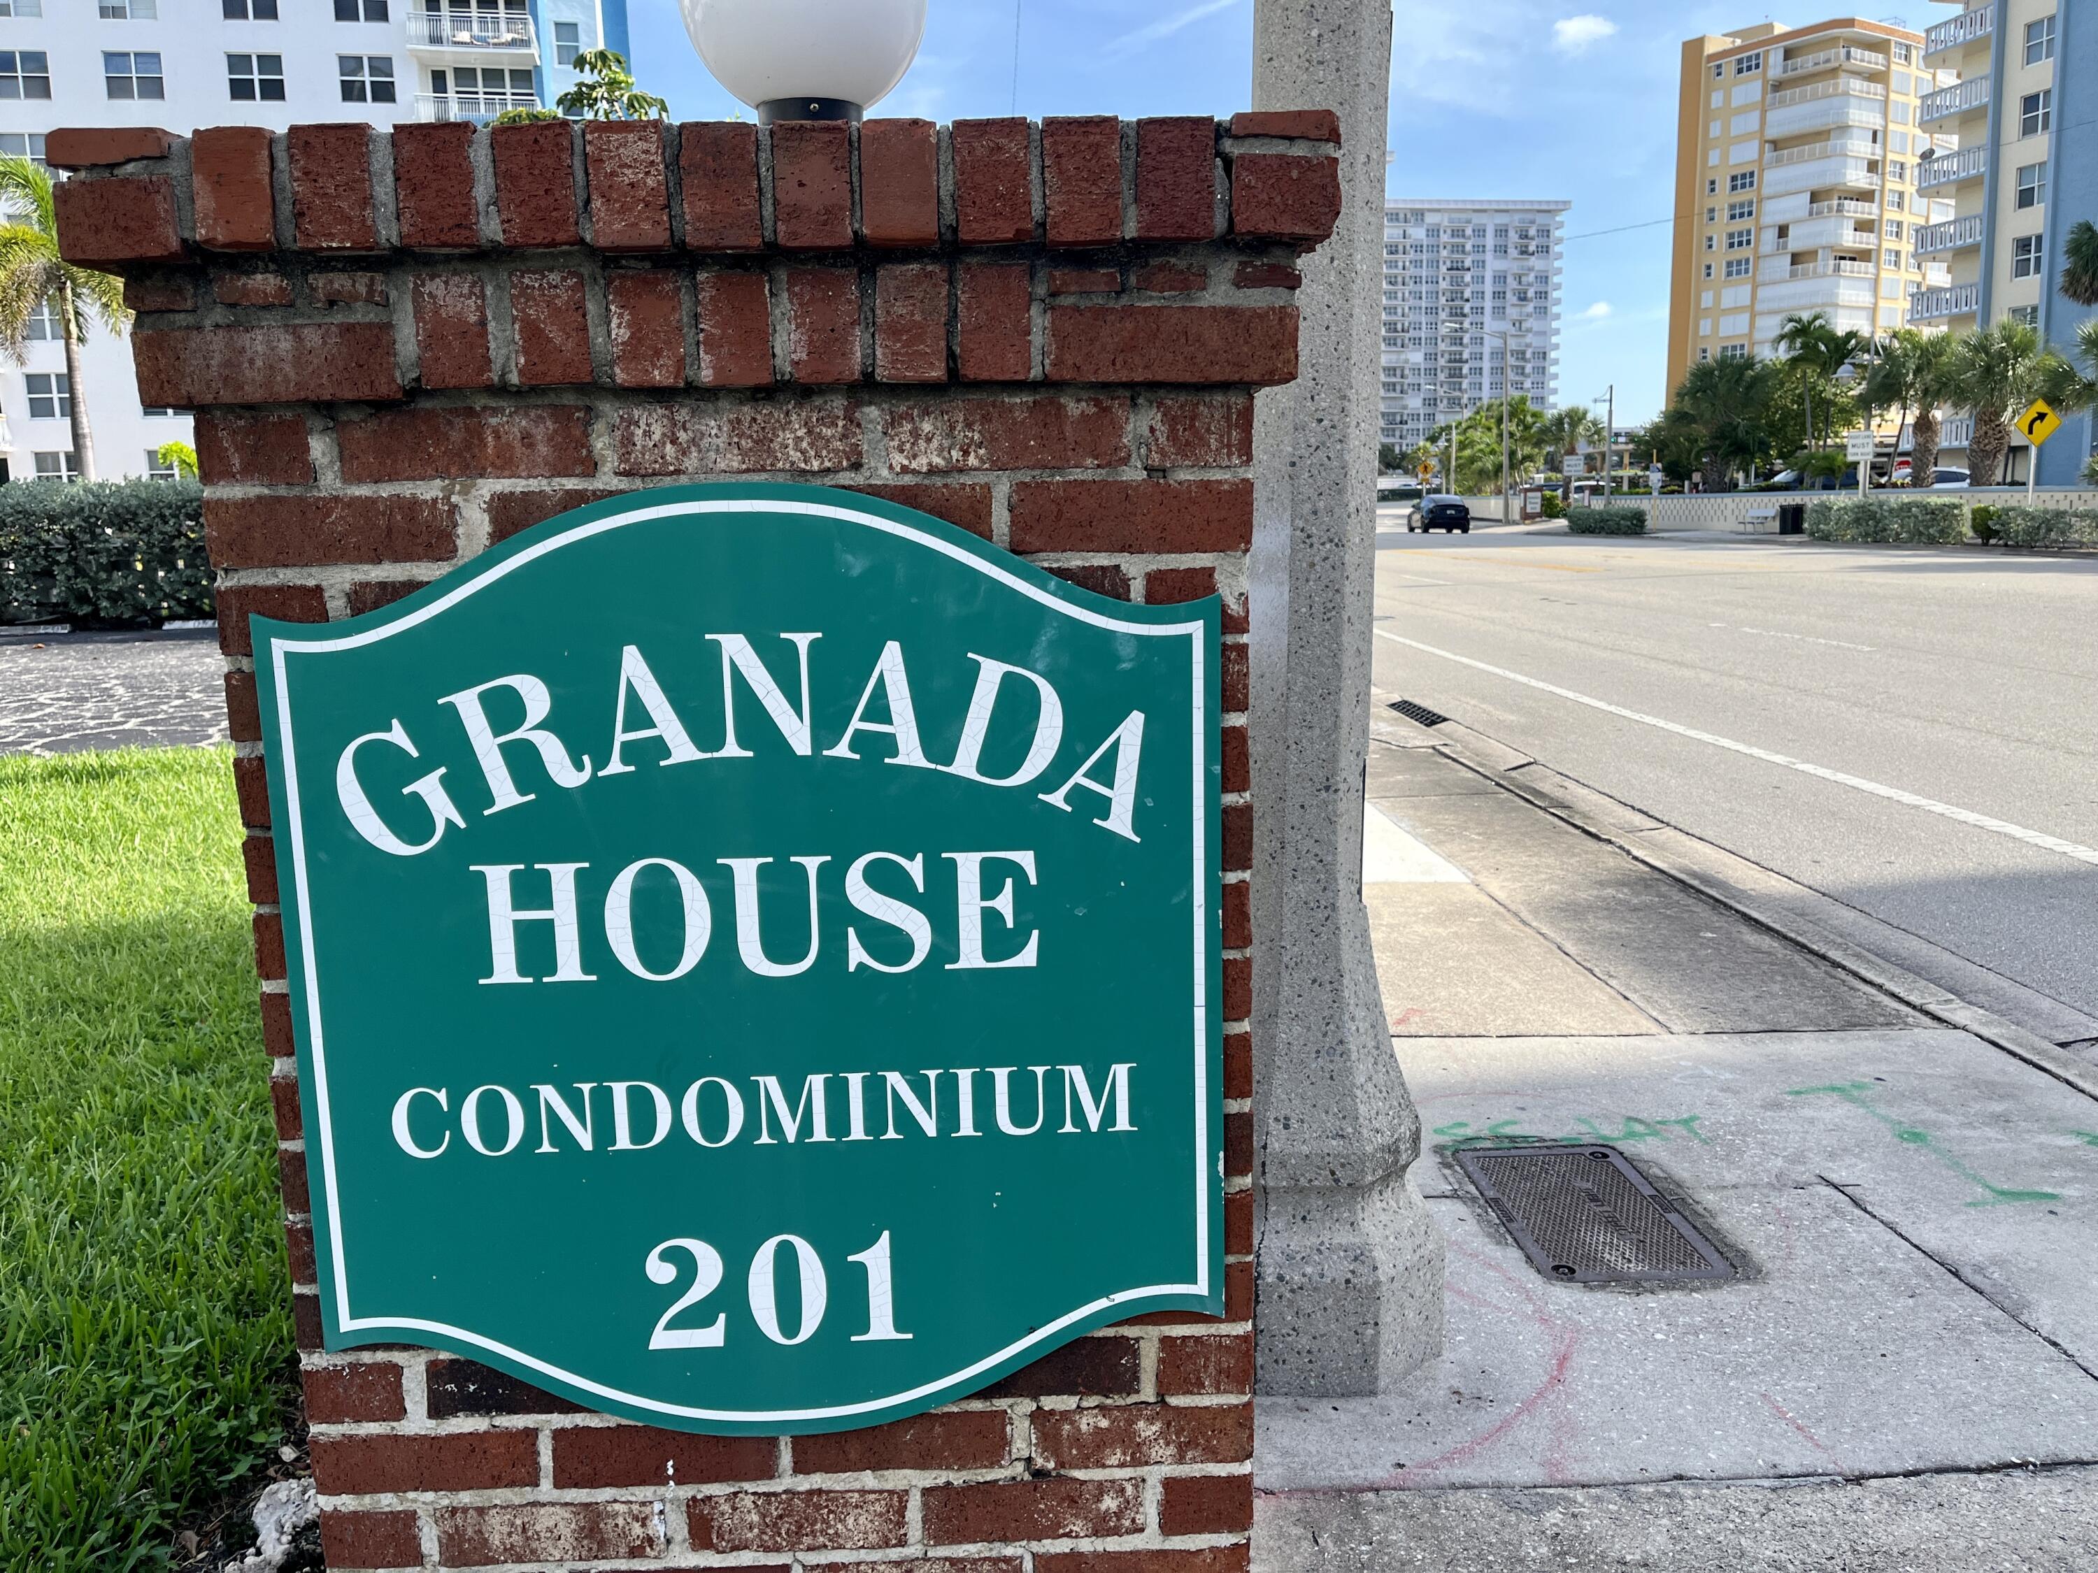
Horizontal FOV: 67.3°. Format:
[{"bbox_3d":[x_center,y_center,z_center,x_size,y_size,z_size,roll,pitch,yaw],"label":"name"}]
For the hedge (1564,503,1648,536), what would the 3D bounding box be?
[{"bbox_3d":[19.981,-9.550,56.500,1.200,1.070,2.750,-6,11,-24],"label":"hedge"}]

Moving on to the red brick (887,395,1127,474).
[{"bbox_3d":[-0.035,-0.294,1.333,0.193,0.058,0.092,-2,9,-1],"label":"red brick"}]

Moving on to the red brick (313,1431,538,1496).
[{"bbox_3d":[-0.562,0.603,1.467,0.199,0.056,0.092,-2,9,-1],"label":"red brick"}]

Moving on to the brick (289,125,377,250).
[{"bbox_3d":[-0.548,-0.474,1.300,0.060,0.088,0.201,-1,10,-1],"label":"brick"}]

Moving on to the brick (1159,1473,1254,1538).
[{"bbox_3d":[0.144,0.644,1.542,0.084,0.057,0.195,-2,10,-1],"label":"brick"}]

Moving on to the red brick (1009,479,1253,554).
[{"bbox_3d":[0.067,-0.230,1.346,0.199,0.059,0.092,-2,9,-1],"label":"red brick"}]

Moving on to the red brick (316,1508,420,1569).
[{"bbox_3d":[-0.619,0.669,1.530,0.088,0.057,0.198,-2,9,-1],"label":"red brick"}]

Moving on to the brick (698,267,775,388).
[{"bbox_3d":[-0.250,-0.376,1.342,0.058,0.092,0.200,-2,9,-2],"label":"brick"}]

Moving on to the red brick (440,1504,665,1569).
[{"bbox_3d":[-0.453,0.673,1.482,0.202,0.057,0.095,-2,9,-2],"label":"red brick"}]

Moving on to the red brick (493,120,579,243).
[{"bbox_3d":[-0.389,-0.470,1.288,0.061,0.088,0.198,-2,9,-1],"label":"red brick"}]

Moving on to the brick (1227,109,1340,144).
[{"bbox_3d":[0.178,-0.513,1.277,0.084,0.022,0.180,-2,10,-1],"label":"brick"}]

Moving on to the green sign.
[{"bbox_3d":[-0.247,0.166,1.350,0.794,0.838,0.020,-2,9,-2],"label":"green sign"}]

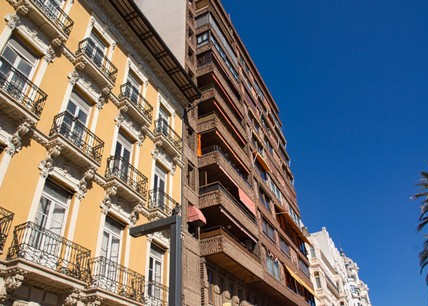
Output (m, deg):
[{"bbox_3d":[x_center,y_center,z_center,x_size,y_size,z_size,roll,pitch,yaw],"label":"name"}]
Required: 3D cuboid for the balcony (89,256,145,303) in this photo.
[{"bbox_3d":[-3.300,4.466,11.807,0.541,1.028,2.351,-20,-41,19],"label":"balcony"}]

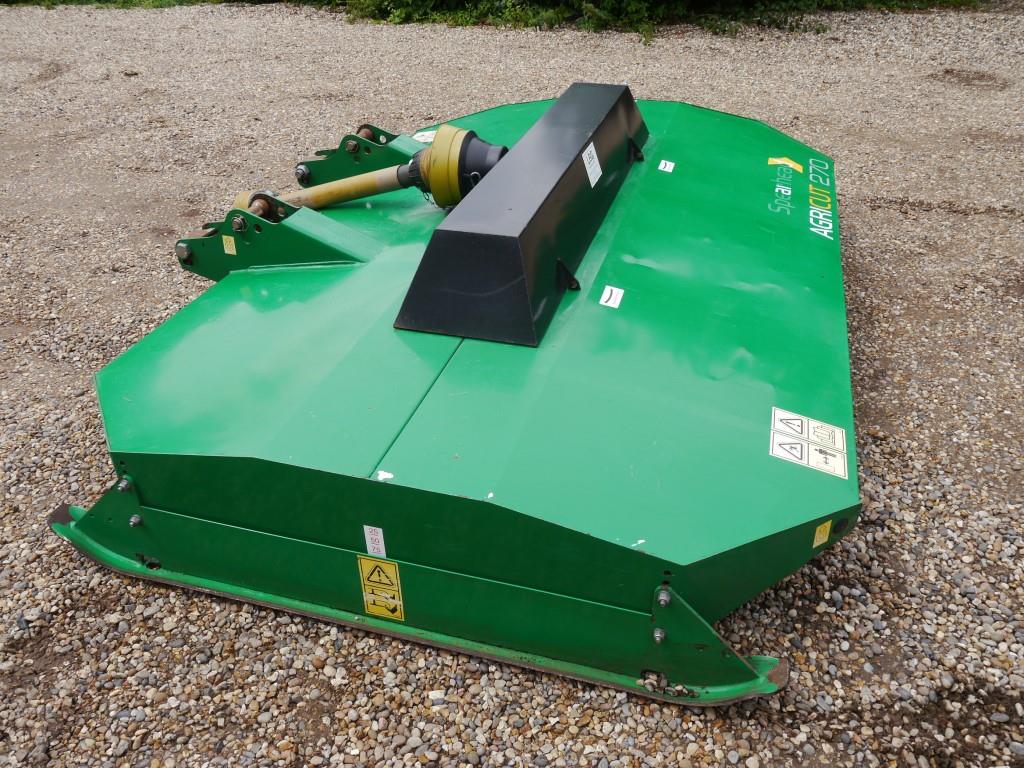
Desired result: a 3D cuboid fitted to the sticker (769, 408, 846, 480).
[{"bbox_3d":[0.648,0.127,1.808,0.164,0.002,0.181,16,36,9],"label":"sticker"}]

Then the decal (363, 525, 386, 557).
[{"bbox_3d":[-0.278,0.321,1.682,0.040,0.082,0.002,9,35,14],"label":"decal"}]

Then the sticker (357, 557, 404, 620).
[{"bbox_3d":[-0.277,0.436,1.759,0.089,0.177,0.002,9,35,14],"label":"sticker"}]

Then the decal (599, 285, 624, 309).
[{"bbox_3d":[0.268,-0.231,2.205,0.049,0.002,0.106,16,36,9],"label":"decal"}]

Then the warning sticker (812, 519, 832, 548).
[{"bbox_3d":[0.622,0.301,1.656,0.040,0.061,0.002,-17,36,-22],"label":"warning sticker"}]

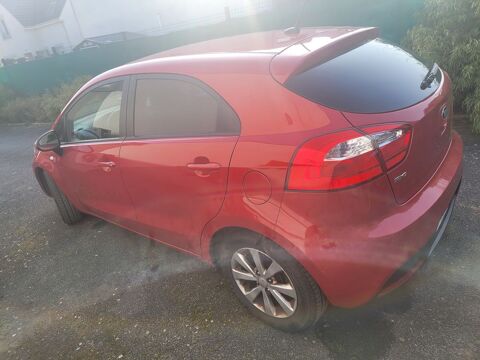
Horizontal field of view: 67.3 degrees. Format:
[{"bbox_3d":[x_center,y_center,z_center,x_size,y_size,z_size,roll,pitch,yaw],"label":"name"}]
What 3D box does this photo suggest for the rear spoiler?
[{"bbox_3d":[0.553,-0.742,2.007,0.310,0.170,1.120,10,30,40],"label":"rear spoiler"}]

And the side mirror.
[{"bbox_3d":[-1.530,-0.314,2.880,0.150,0.165,0.180,10,30,40],"label":"side mirror"}]

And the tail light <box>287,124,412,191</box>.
[{"bbox_3d":[0.445,-0.085,1.532,0.400,0.260,0.360,10,30,40],"label":"tail light"}]

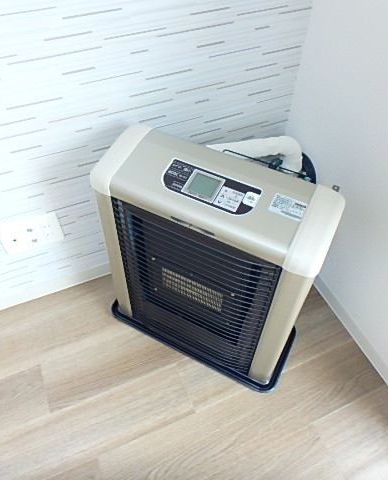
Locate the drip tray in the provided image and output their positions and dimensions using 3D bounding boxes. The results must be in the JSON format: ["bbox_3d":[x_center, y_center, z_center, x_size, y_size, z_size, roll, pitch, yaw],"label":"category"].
[{"bbox_3d":[0.034,0.257,1.252,0.557,0.022,0.251,22,53,17],"label":"drip tray"}]

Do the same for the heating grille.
[{"bbox_3d":[-0.010,0.146,0.989,0.395,0.528,0.036,22,53,17],"label":"heating grille"}]

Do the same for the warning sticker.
[{"bbox_3d":[0.180,-0.062,0.744,0.064,0.004,0.041,22,68,17],"label":"warning sticker"}]

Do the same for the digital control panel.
[{"bbox_3d":[0.028,-0.104,0.784,0.210,0.008,0.086,22,68,17],"label":"digital control panel"}]

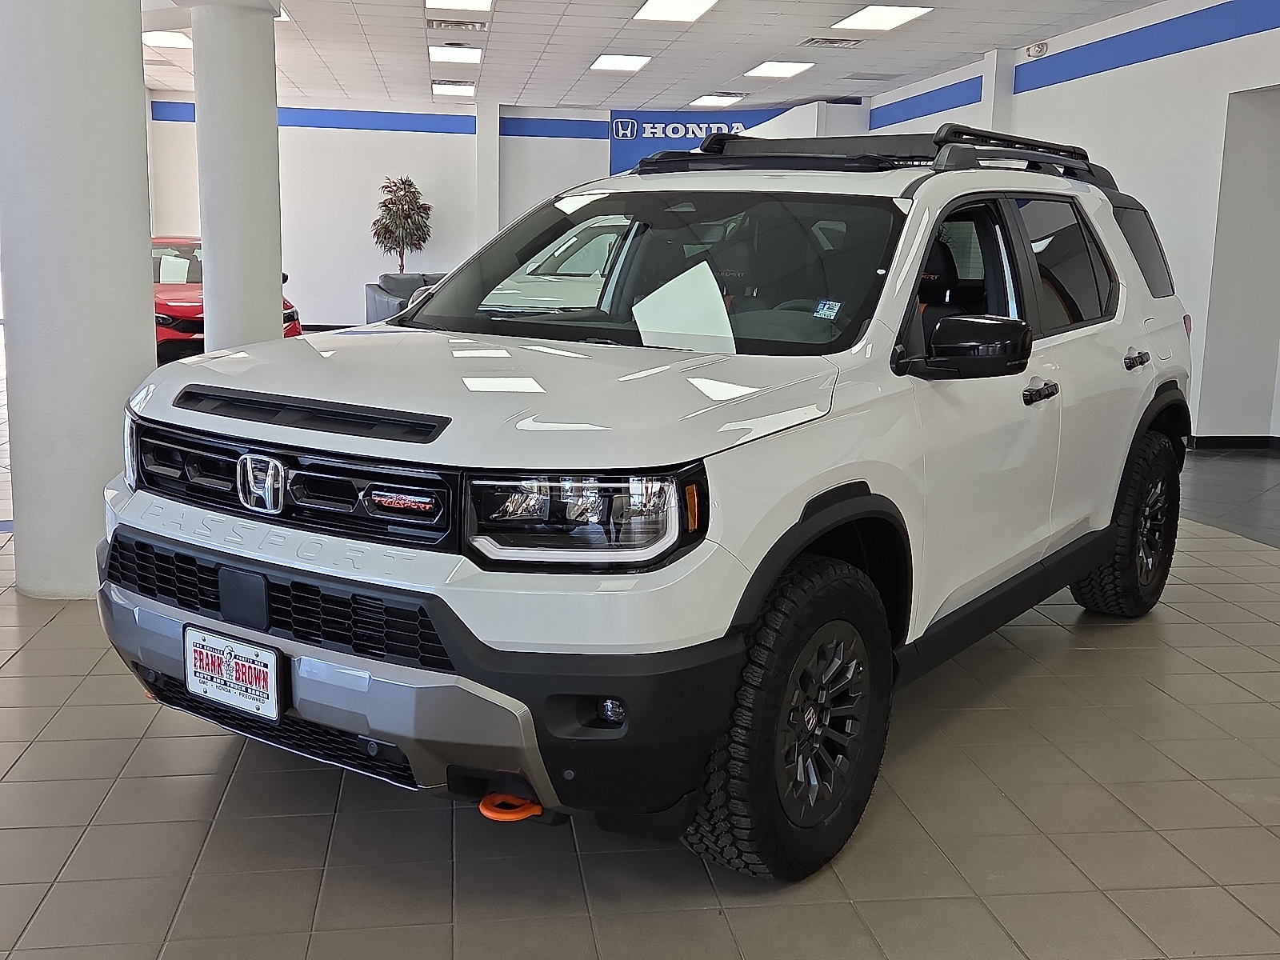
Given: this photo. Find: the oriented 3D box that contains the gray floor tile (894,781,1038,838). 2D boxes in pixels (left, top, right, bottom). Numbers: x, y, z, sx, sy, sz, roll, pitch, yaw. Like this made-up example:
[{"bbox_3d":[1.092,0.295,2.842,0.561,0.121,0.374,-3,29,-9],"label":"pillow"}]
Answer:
[{"bbox_3d":[0.879,0.898,3.482,0.300,0.010,0.296,0,11,-8],"label":"gray floor tile"}]

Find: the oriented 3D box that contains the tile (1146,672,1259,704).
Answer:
[{"bbox_3d":[1.968,0.731,4.538,0.300,0.010,0.300,0,11,-8],"label":"tile"}]

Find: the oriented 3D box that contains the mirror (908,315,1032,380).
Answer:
[{"bbox_3d":[0.858,-0.348,3.344,0.260,0.178,0.190,9,13,35],"label":"mirror"}]

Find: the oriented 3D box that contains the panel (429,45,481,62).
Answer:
[{"bbox_3d":[-2.053,-4.752,14.436,0.580,0.060,1.190,0,11,-8],"label":"panel"}]

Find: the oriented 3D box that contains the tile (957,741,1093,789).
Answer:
[{"bbox_3d":[1.134,0.840,3.804,0.300,0.010,0.300,0,11,-8],"label":"tile"}]

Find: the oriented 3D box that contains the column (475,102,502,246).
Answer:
[{"bbox_3d":[-2.337,-4.002,19.895,0.358,3.430,0.300,0,11,-8],"label":"column"}]

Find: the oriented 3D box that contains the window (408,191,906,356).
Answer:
[{"bbox_3d":[0.039,-0.652,3.946,1.640,0.122,0.845,9,50,35],"label":"window"}]

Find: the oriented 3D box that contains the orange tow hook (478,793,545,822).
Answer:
[{"bbox_3d":[-0.263,0.678,2.671,0.120,0.035,0.120,9,13,35],"label":"orange tow hook"}]

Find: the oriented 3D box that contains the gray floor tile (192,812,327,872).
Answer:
[{"bbox_3d":[-0.924,0.905,3.208,0.300,0.010,0.300,0,11,-8],"label":"gray floor tile"}]

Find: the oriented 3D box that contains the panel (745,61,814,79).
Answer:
[{"bbox_3d":[1.595,-4.751,14.895,0.600,0.060,1.200,0,11,-8],"label":"panel"}]

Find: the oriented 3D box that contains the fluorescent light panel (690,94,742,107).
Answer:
[{"bbox_3d":[1.069,-5.423,18.451,0.600,0.060,1.200,0,11,-8],"label":"fluorescent light panel"}]

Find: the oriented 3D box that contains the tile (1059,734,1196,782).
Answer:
[{"bbox_3d":[1.436,0.837,3.829,0.300,0.010,0.292,0,11,-8],"label":"tile"}]

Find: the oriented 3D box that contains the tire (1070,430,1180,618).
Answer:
[{"bbox_3d":[2.041,0.170,5.430,0.280,0.785,0.785,9,13,35],"label":"tire"}]

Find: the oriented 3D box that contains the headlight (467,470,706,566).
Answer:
[{"bbox_3d":[-0.098,0.071,2.571,0.420,0.190,0.280,9,13,35],"label":"headlight"}]

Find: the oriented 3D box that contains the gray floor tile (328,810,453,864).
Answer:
[{"bbox_3d":[-0.621,0.901,3.240,0.300,0.010,0.292,0,11,-8],"label":"gray floor tile"}]

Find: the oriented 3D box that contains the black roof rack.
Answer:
[{"bbox_3d":[1.044,-1.259,5.196,1.170,0.200,2.060,9,13,35],"label":"black roof rack"}]

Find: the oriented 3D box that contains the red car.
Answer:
[{"bbox_3d":[-4.922,-1.887,13.756,1.820,1.415,4.640,-5,12,-29],"label":"red car"}]

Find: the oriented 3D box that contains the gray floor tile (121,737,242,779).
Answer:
[{"bbox_3d":[-1.304,0.797,3.717,0.300,0.010,0.292,0,11,-8],"label":"gray floor tile"}]

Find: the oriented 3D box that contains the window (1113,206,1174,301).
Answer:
[{"bbox_3d":[2.088,-0.937,5.381,0.050,0.376,0.590,-14,-1,37],"label":"window"}]

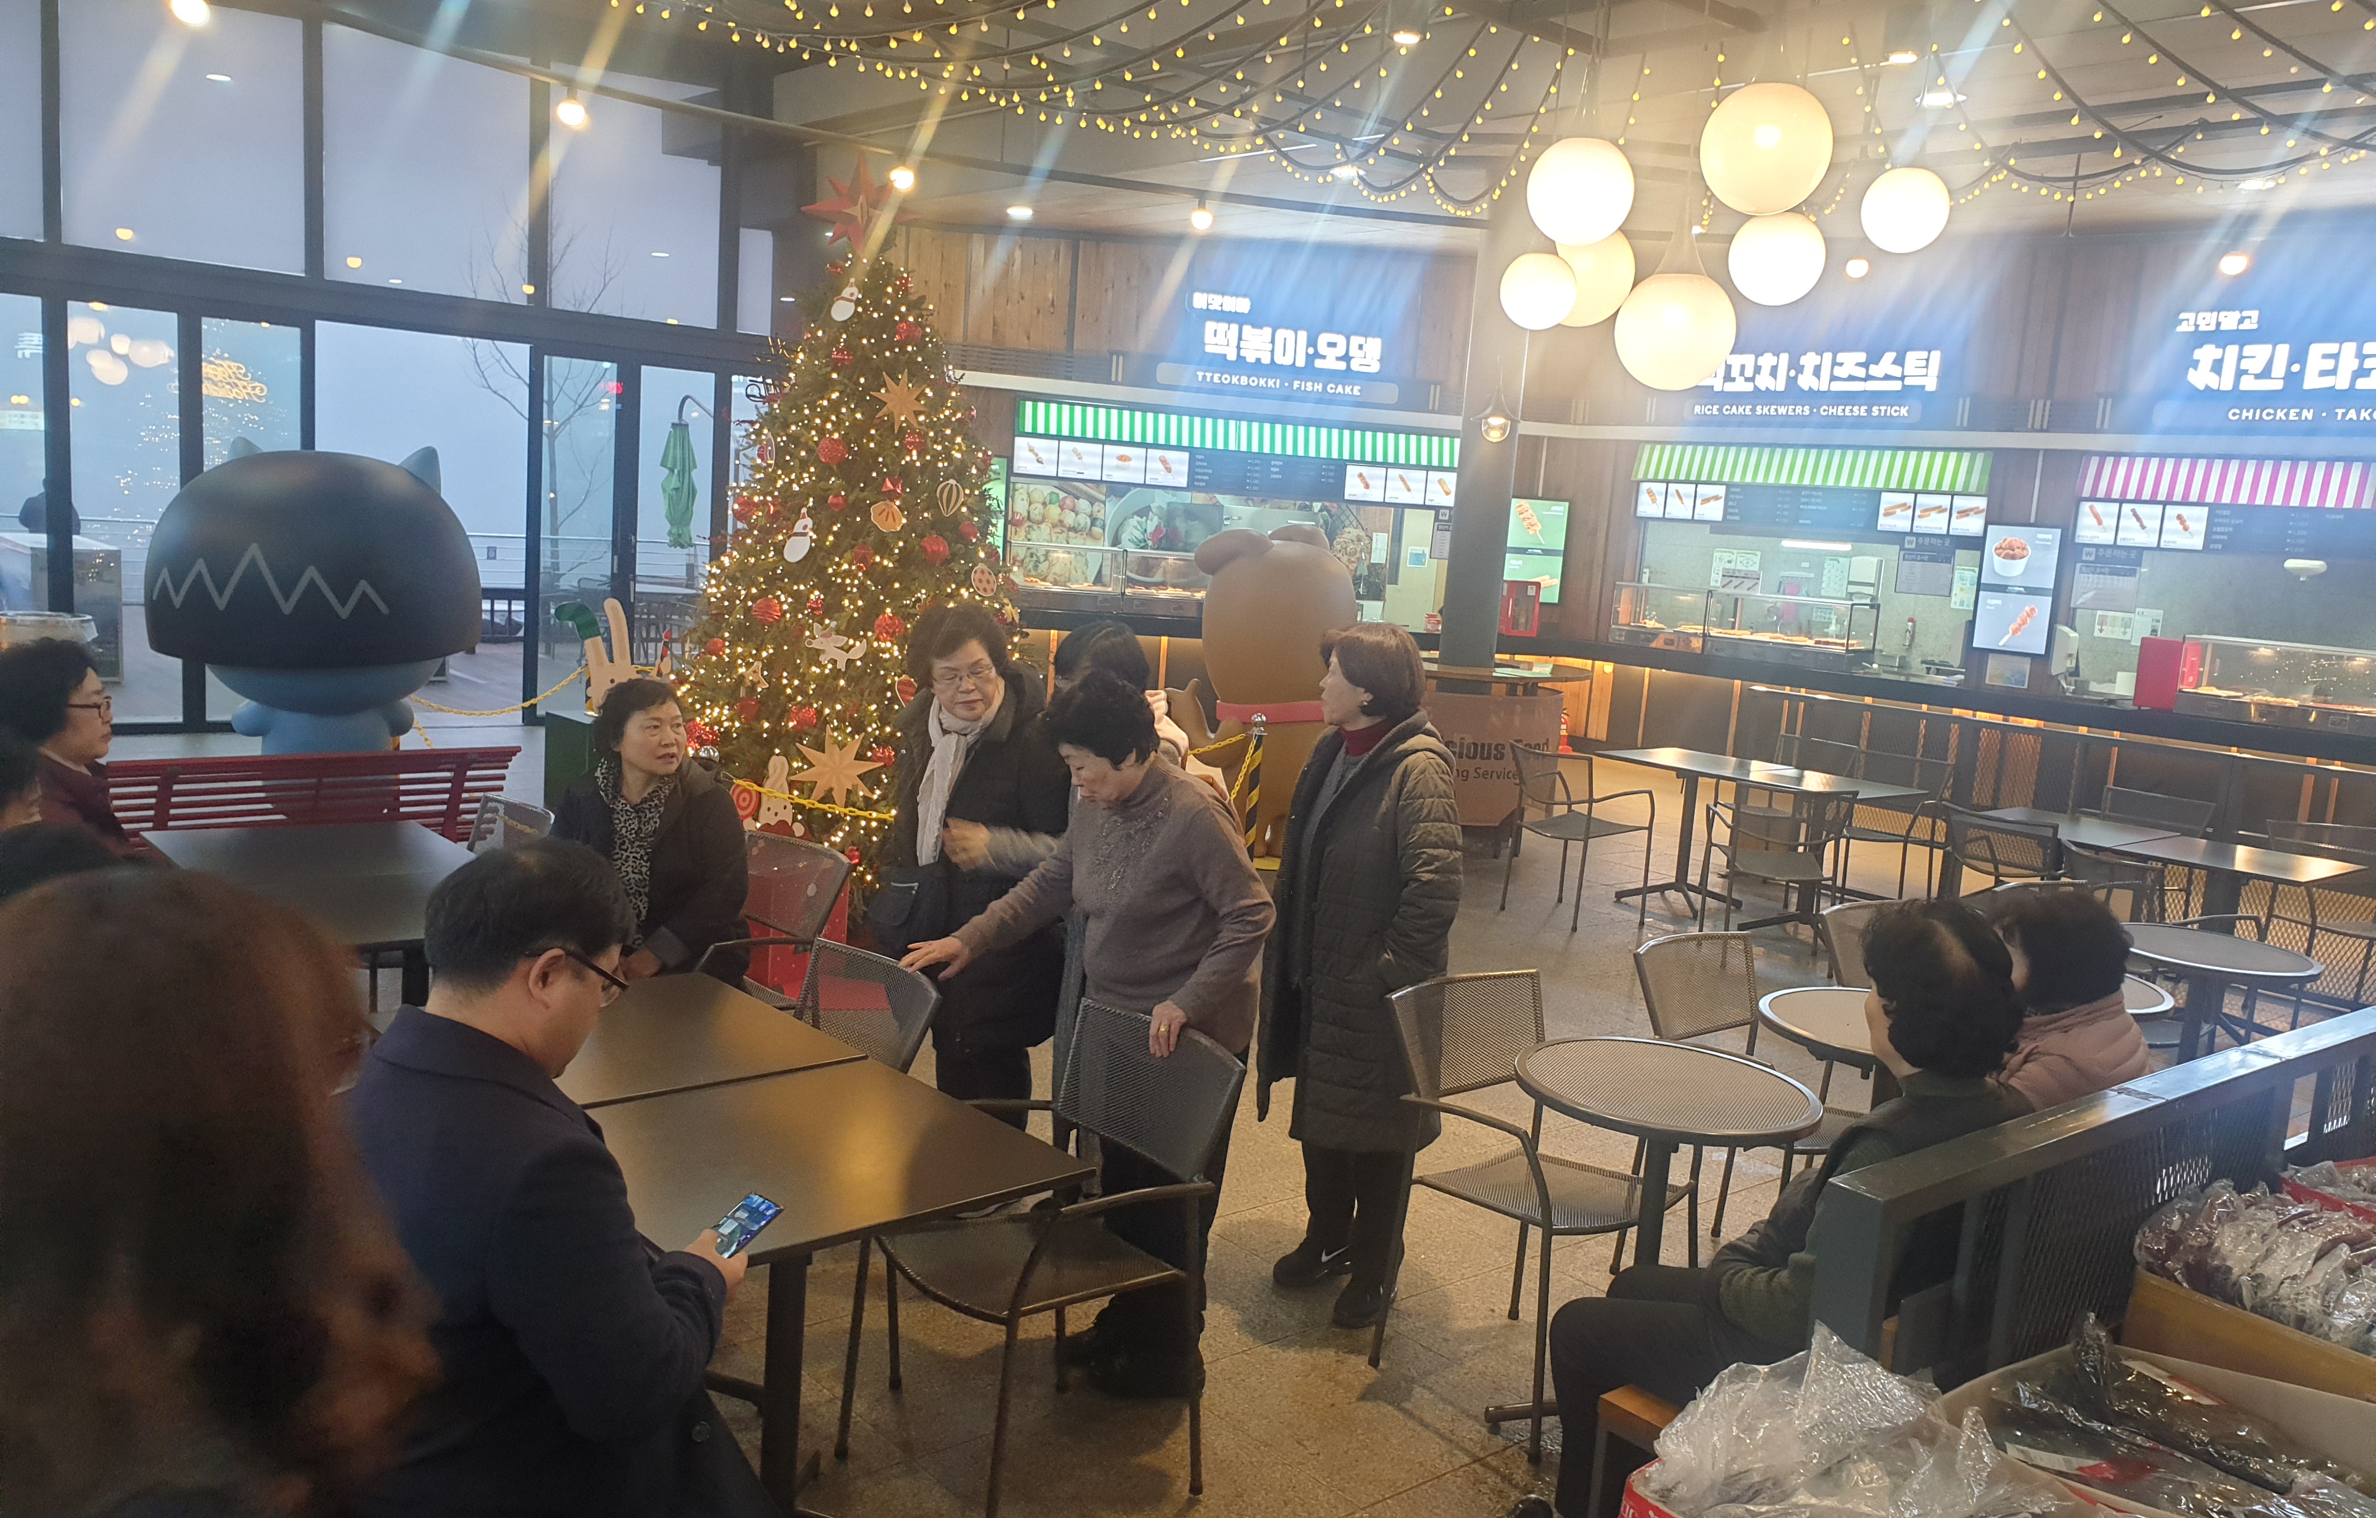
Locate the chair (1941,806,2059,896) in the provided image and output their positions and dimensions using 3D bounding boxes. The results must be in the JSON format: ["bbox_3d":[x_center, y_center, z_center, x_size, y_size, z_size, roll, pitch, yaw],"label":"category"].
[{"bbox_3d":[3.391,0.610,7.349,0.570,0.820,0.560,-2,10,-38],"label":"chair"}]

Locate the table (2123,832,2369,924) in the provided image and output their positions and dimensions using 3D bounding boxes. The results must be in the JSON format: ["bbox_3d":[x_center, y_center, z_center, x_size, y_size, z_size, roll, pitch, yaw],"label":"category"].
[{"bbox_3d":[4.108,0.746,7.058,0.710,0.730,0.710,-3,10,-41],"label":"table"}]

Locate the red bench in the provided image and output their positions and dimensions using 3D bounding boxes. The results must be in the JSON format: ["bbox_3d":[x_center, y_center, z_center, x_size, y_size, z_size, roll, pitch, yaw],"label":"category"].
[{"bbox_3d":[-3.303,0.327,6.643,1.382,0.790,0.680,-3,10,-42],"label":"red bench"}]

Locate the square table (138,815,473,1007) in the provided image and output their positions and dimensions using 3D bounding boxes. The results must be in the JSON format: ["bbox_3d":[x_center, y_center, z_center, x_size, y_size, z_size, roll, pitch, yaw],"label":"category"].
[{"bbox_3d":[-2.181,0.663,4.653,0.700,0.730,1.400,-3,10,-40],"label":"square table"}]

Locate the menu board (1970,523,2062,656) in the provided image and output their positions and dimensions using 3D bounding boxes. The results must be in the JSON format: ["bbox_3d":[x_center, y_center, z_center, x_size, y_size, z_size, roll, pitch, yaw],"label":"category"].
[{"bbox_3d":[6.065,-1.228,13.049,0.530,0.940,0.080,11,10,41],"label":"menu board"}]

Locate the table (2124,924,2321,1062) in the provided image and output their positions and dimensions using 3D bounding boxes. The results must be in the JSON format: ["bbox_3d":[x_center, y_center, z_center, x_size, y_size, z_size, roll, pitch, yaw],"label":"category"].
[{"bbox_3d":[3.139,0.944,5.591,0.635,0.712,0.635,4,8,0],"label":"table"}]

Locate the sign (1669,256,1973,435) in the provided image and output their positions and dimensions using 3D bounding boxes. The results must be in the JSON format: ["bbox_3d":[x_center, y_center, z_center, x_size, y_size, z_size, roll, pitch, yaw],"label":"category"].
[{"bbox_3d":[4.875,-3.184,13.819,2.250,1.200,0.130,11,10,41],"label":"sign"}]

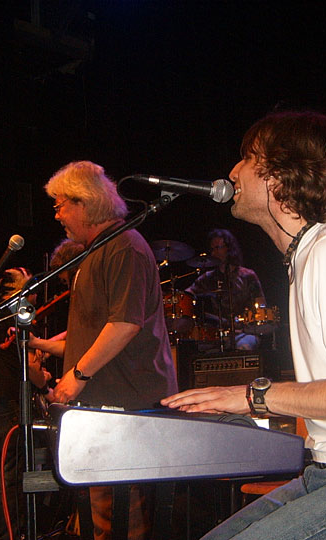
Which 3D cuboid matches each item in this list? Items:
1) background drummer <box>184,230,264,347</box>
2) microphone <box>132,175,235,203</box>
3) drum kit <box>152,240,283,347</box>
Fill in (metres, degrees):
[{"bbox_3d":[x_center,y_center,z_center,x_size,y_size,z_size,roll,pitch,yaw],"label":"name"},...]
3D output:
[{"bbox_3d":[0.450,0.340,6.880,0.620,1.280,0.750,-7,-10,25],"label":"background drummer"},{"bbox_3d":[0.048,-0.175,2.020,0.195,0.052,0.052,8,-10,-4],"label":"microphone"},{"bbox_3d":[0.190,0.370,6.650,1.500,1.200,1.150,-7,-10,25],"label":"drum kit"}]

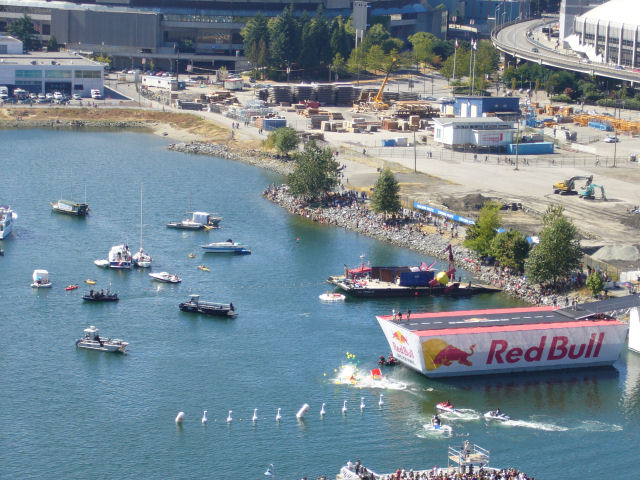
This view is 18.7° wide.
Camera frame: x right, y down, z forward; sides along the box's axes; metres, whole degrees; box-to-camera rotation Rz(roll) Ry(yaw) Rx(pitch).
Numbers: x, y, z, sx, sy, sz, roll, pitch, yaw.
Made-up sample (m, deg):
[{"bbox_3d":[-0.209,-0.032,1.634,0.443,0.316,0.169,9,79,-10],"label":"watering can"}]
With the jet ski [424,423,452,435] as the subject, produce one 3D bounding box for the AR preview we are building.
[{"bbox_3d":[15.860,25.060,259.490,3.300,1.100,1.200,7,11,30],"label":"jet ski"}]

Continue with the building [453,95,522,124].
[{"bbox_3d":[50.178,-39.591,585.932,13.000,7.700,15.000,-4,12,-25],"label":"building"}]

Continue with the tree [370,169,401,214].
[{"bbox_3d":[14.370,-9.920,421.320,6.400,10.200,6.300,1,10,0],"label":"tree"}]

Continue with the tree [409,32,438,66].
[{"bbox_3d":[38.704,-70.647,726.920,10.700,12.500,10.700,1,11,0],"label":"tree"}]

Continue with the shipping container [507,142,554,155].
[{"bbox_3d":[57.200,-24.720,525.780,12.190,2.600,2.440,-3,10,-23],"label":"shipping container"}]

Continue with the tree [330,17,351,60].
[{"bbox_3d":[8.210,-79.480,773.480,7.600,18.300,7.600,1,10,0],"label":"tree"}]

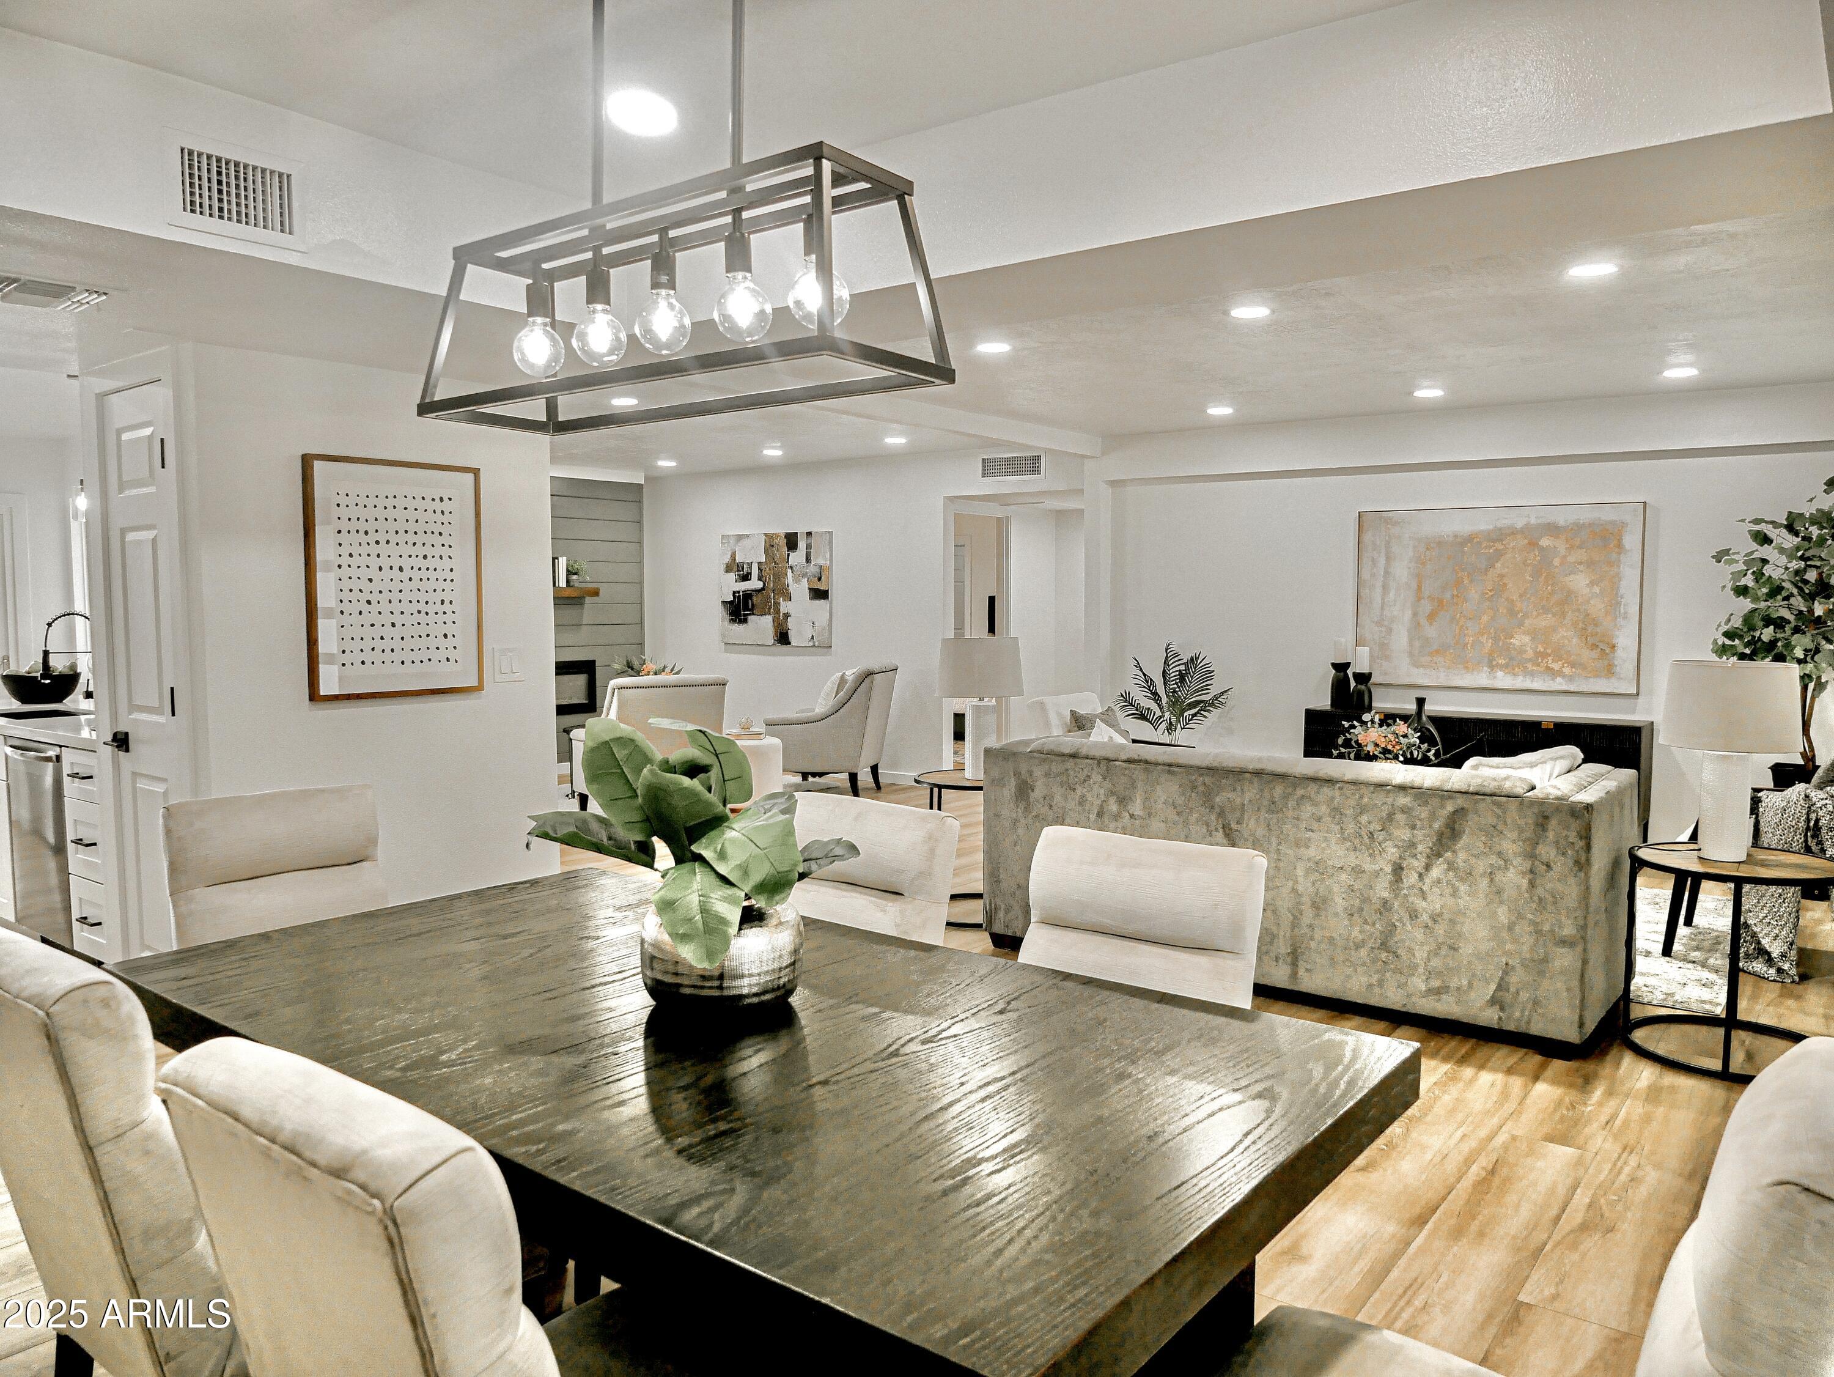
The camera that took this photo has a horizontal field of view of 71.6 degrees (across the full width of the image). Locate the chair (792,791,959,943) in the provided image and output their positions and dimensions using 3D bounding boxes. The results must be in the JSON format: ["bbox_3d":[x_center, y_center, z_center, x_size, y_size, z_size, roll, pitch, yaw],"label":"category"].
[{"bbox_3d":[-0.265,0.767,2.769,0.490,0.960,0.640,4,6,41],"label":"chair"}]

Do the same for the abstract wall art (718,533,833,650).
[{"bbox_3d":[-1.123,-0.773,10.145,1.155,0.895,0.040,3,5,36],"label":"abstract wall art"}]

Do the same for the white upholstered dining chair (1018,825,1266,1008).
[{"bbox_3d":[0.306,0.797,2.365,0.490,0.960,0.640,3,5,34],"label":"white upholstered dining chair"}]

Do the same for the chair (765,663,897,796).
[{"bbox_3d":[-0.597,0.298,8.978,0.790,0.910,0.710,1,4,16],"label":"chair"}]

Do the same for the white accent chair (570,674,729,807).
[{"bbox_3d":[-1.718,0.384,8.286,0.750,0.905,0.820,-2,5,-28],"label":"white accent chair"}]

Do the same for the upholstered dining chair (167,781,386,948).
[{"bbox_3d":[-1.367,0.753,2.954,0.640,0.960,0.490,4,6,43],"label":"upholstered dining chair"}]

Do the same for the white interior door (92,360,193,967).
[{"bbox_3d":[-2.433,0.083,4.018,0.460,2.050,0.060,3,5,36],"label":"white interior door"}]

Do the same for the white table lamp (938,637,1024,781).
[{"bbox_3d":[0.293,0.093,5.826,0.420,0.650,0.360,3,5,37],"label":"white table lamp"}]

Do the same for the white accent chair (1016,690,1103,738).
[{"bbox_3d":[1.097,0.476,6.705,0.800,0.880,0.770,4,5,42],"label":"white accent chair"}]

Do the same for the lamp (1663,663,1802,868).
[{"bbox_3d":[2.465,0.220,3.867,0.370,0.602,0.370,3,5,36],"label":"lamp"}]

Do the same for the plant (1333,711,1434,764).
[{"bbox_3d":[2.172,0.321,5.942,0.460,0.460,0.440,3,5,37],"label":"plant"}]

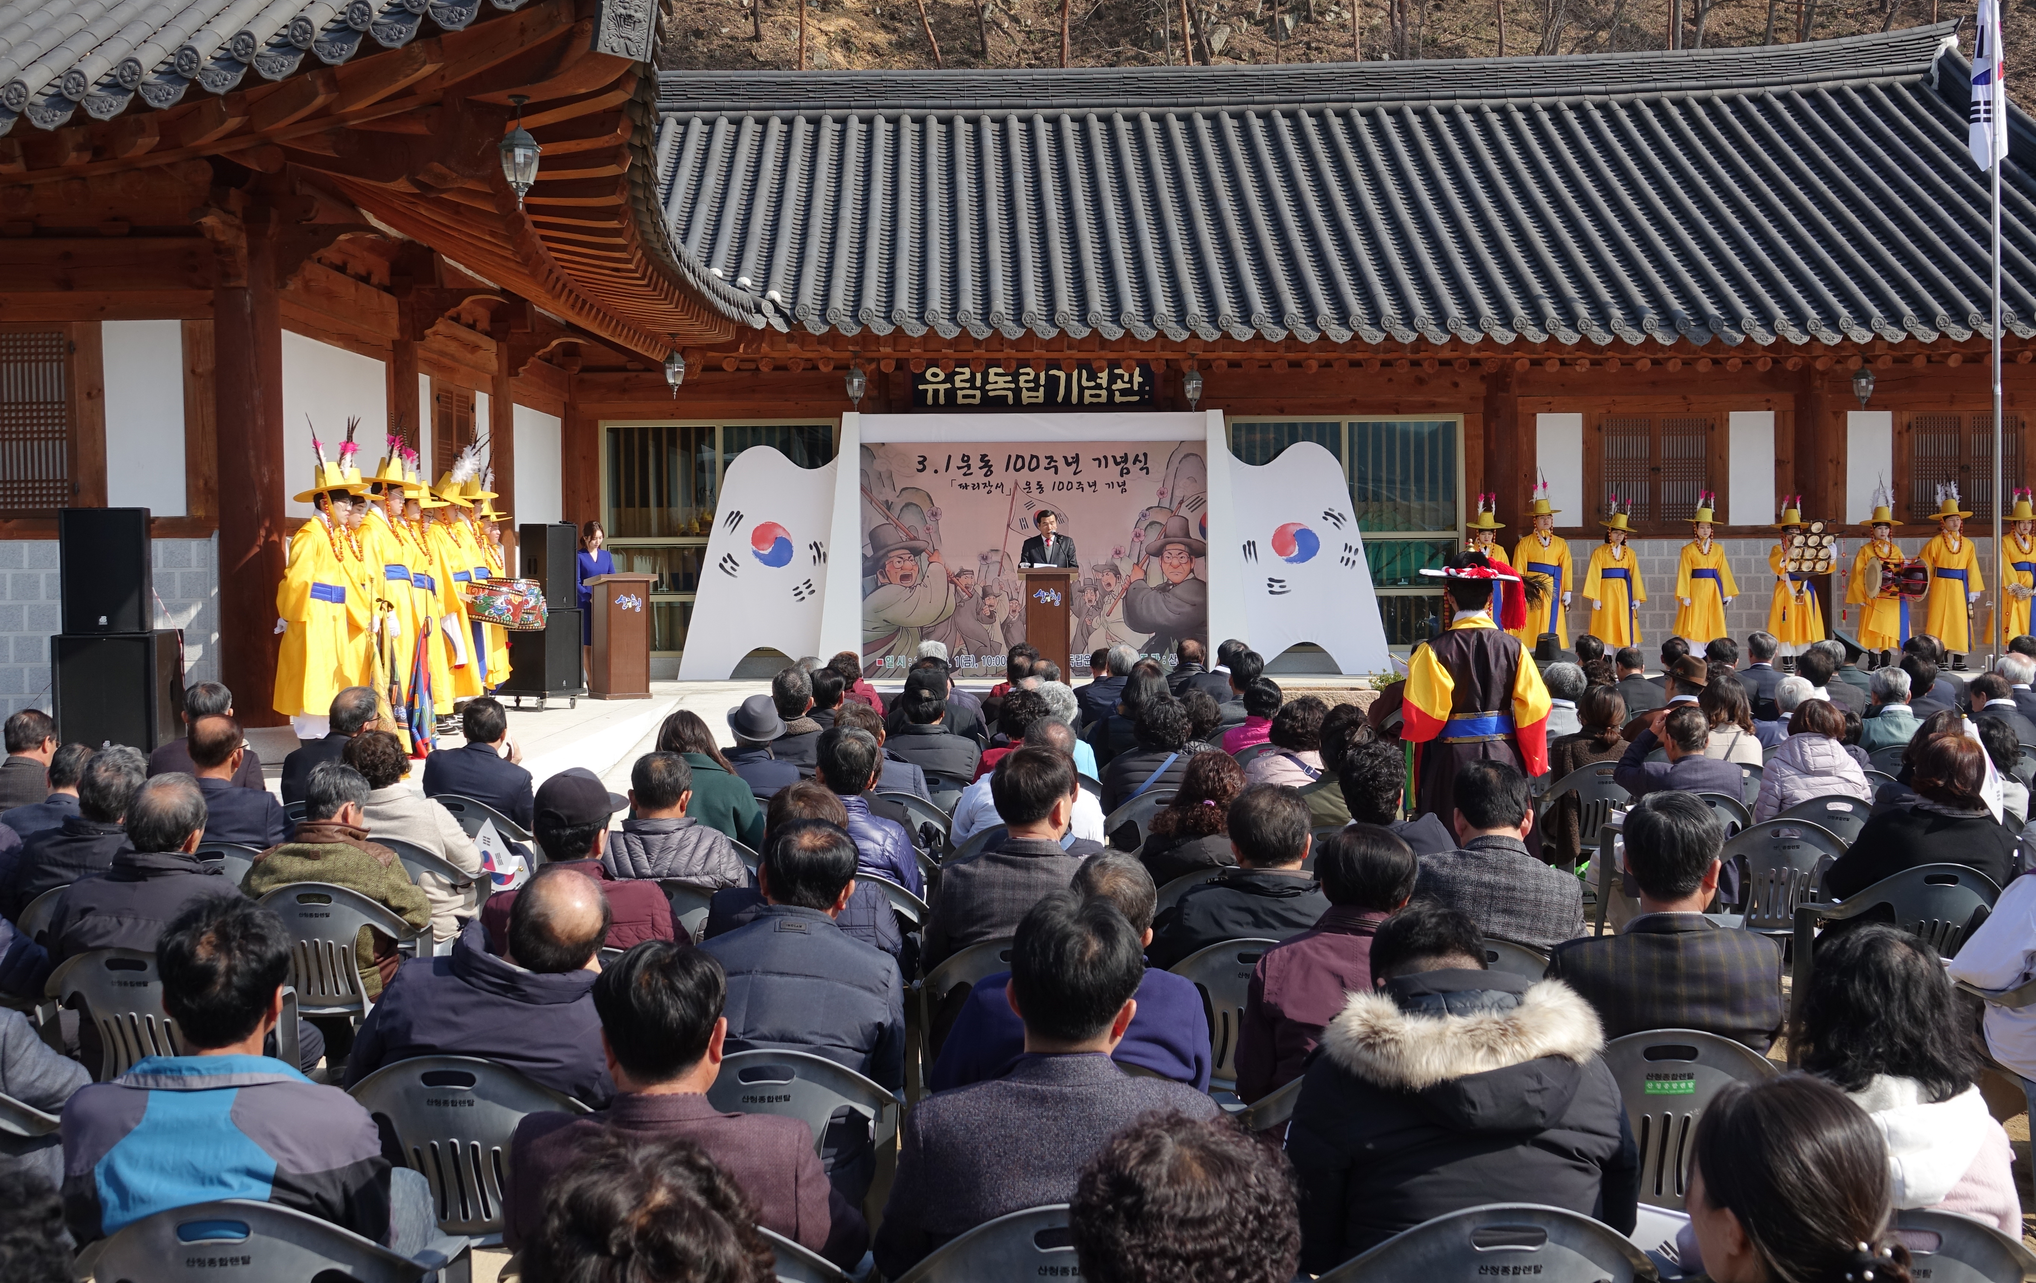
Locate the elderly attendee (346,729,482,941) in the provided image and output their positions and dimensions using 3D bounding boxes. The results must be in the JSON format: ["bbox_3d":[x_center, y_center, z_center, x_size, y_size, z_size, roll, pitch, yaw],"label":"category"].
[{"bbox_3d":[-2.297,0.908,8.691,0.540,1.230,0.800,-1,2,3],"label":"elderly attendee"}]

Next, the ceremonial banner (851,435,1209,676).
[{"bbox_3d":[0.168,-0.846,22.784,3.590,2.461,0.150,0,2,0],"label":"ceremonial banner"}]

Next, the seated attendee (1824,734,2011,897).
[{"bbox_3d":[2.801,0.878,7.171,0.560,1.200,0.780,-1,2,-12],"label":"seated attendee"}]

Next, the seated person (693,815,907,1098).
[{"bbox_3d":[-0.421,0.938,4.545,0.500,1.220,0.780,-1,2,0],"label":"seated person"}]

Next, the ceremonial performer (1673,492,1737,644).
[{"bbox_3d":[7.324,-0.599,23.495,0.680,1.880,0.450,0,2,7],"label":"ceremonial performer"}]

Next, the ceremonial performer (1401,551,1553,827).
[{"bbox_3d":[1.805,0.513,8.672,0.600,1.800,0.460,-1,2,0],"label":"ceremonial performer"}]

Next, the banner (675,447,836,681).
[{"bbox_3d":[-2.838,-0.820,23.585,1.760,2.520,0.120,-1,2,-7],"label":"banner"}]

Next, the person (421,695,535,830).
[{"bbox_3d":[-2.232,0.825,9.381,0.500,1.210,0.700,0,2,8],"label":"person"}]

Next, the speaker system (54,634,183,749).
[{"bbox_3d":[-5.135,0.298,12.636,0.560,0.690,0.700,-1,2,-10],"label":"speaker system"}]

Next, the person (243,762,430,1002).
[{"bbox_3d":[-2.197,0.960,7.497,0.580,1.200,0.800,-1,2,4],"label":"person"}]

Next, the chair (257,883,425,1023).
[{"bbox_3d":[-2.231,1.136,7.093,0.560,0.790,0.550,0,2,2],"label":"chair"}]

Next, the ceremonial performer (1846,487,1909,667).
[{"bbox_3d":[9.158,-0.670,23.494,0.590,1.940,0.480,-1,2,0],"label":"ceremonial performer"}]

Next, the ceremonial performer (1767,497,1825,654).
[{"bbox_3d":[8.092,-0.583,22.870,0.620,1.800,0.500,-1,2,-1],"label":"ceremonial performer"}]

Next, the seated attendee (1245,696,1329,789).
[{"bbox_3d":[1.175,0.826,9.704,0.500,1.200,0.750,0,2,0],"label":"seated attendee"}]

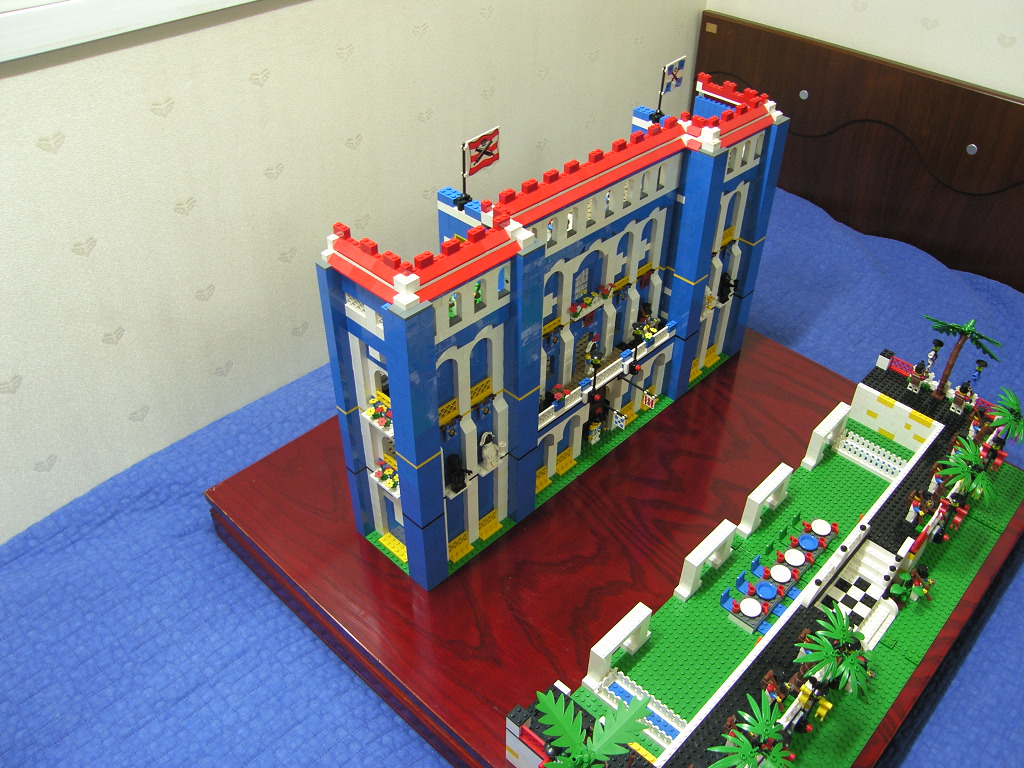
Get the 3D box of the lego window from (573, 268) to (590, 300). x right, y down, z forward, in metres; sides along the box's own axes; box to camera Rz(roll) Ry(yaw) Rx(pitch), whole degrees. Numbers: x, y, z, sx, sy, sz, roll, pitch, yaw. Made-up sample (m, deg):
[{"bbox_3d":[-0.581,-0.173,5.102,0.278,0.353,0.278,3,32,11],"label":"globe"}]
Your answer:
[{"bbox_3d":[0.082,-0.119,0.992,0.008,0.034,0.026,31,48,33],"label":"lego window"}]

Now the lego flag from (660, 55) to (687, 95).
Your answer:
[{"bbox_3d":[0.194,-0.369,0.994,0.005,0.034,0.051,27,45,29],"label":"lego flag"}]

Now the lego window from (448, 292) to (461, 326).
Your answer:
[{"bbox_3d":[-0.054,-0.071,0.760,0.008,0.034,0.016,31,48,33],"label":"lego window"}]

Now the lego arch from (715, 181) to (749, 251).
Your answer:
[{"bbox_3d":[0.290,-0.225,1.107,0.009,0.092,0.064,31,48,33],"label":"lego arch"}]

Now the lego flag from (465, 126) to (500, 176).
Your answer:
[{"bbox_3d":[-0.029,-0.228,0.812,0.005,0.035,0.052,27,45,29],"label":"lego flag"}]

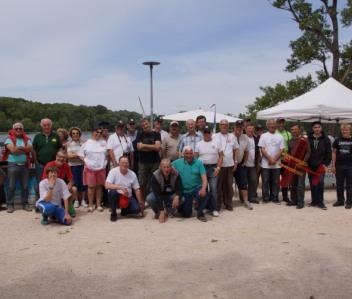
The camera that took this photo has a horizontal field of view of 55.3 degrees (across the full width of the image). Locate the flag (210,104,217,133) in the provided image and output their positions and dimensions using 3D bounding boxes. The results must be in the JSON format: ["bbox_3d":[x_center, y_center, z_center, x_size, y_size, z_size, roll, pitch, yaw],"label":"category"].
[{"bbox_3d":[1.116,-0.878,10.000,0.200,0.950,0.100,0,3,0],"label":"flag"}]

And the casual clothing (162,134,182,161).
[{"bbox_3d":[-0.088,-0.043,7.358,0.500,0.614,0.300,0,3,0],"label":"casual clothing"}]

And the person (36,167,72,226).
[{"bbox_3d":[-2.147,0.778,5.950,0.620,0.930,0.720,0,3,-9],"label":"person"}]

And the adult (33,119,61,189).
[{"bbox_3d":[-2.430,0.291,6.356,0.580,1.750,0.380,-1,4,-9],"label":"adult"}]

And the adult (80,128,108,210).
[{"bbox_3d":[-1.533,0.341,6.359,0.540,1.650,0.380,-1,4,-11],"label":"adult"}]

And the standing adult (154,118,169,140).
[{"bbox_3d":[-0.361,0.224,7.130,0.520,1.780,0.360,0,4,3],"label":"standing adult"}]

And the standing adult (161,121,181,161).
[{"bbox_3d":[-0.110,0.274,7.375,0.510,1.784,0.360,0,3,0],"label":"standing adult"}]

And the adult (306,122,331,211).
[{"bbox_3d":[2.935,0.316,6.880,0.500,1.753,0.380,1,3,22],"label":"adult"}]

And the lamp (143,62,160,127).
[{"bbox_3d":[-0.963,-1.287,13.250,0.710,4.272,0.710,0,3,0],"label":"lamp"}]

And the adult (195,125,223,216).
[{"bbox_3d":[0.601,0.378,6.032,0.540,1.620,0.380,0,4,3],"label":"adult"}]

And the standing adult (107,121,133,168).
[{"bbox_3d":[-1.089,0.295,6.596,0.550,1.710,0.380,-1,4,-11],"label":"standing adult"}]

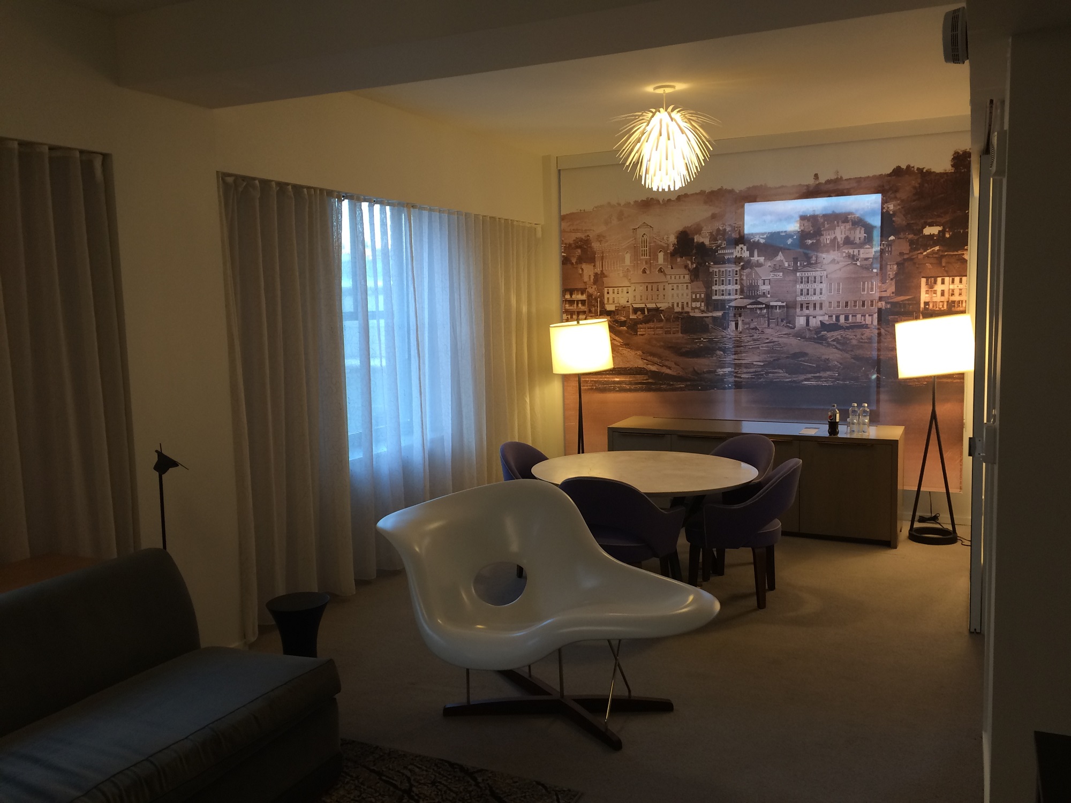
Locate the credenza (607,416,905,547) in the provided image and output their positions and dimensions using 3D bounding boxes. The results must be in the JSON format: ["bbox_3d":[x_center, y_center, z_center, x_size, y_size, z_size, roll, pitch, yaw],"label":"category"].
[{"bbox_3d":[1.603,0.548,6.680,2.060,0.725,0.630,2,7,26],"label":"credenza"}]

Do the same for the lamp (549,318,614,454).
[{"bbox_3d":[0.388,0.129,7.126,0.480,1.520,0.480,2,7,25],"label":"lamp"}]

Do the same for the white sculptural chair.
[{"bbox_3d":[0.030,0.839,3.780,1.500,0.870,0.860,-1,6,6],"label":"white sculptural chair"}]

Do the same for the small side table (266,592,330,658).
[{"bbox_3d":[-0.971,1.066,3.735,0.265,0.480,0.265,2,7,25],"label":"small side table"}]

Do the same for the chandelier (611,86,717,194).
[{"bbox_3d":[0.735,-1.487,5.112,0.590,0.580,0.590,2,7,25],"label":"chandelier"}]

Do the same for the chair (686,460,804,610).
[{"bbox_3d":[1.157,0.700,5.042,0.620,0.810,0.640,2,7,25],"label":"chair"}]

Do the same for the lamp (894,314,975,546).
[{"bbox_3d":[2.702,0.189,6.069,0.480,1.520,0.480,2,7,25],"label":"lamp"}]

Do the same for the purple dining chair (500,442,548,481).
[{"bbox_3d":[0.104,0.673,5.516,0.620,0.810,0.660,2,7,29],"label":"purple dining chair"}]

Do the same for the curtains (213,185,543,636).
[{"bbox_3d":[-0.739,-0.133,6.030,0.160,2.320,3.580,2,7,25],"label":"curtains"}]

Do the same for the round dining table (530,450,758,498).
[{"bbox_3d":[0.618,0.745,5.165,1.260,0.720,1.260,-1,6,0],"label":"round dining table"}]

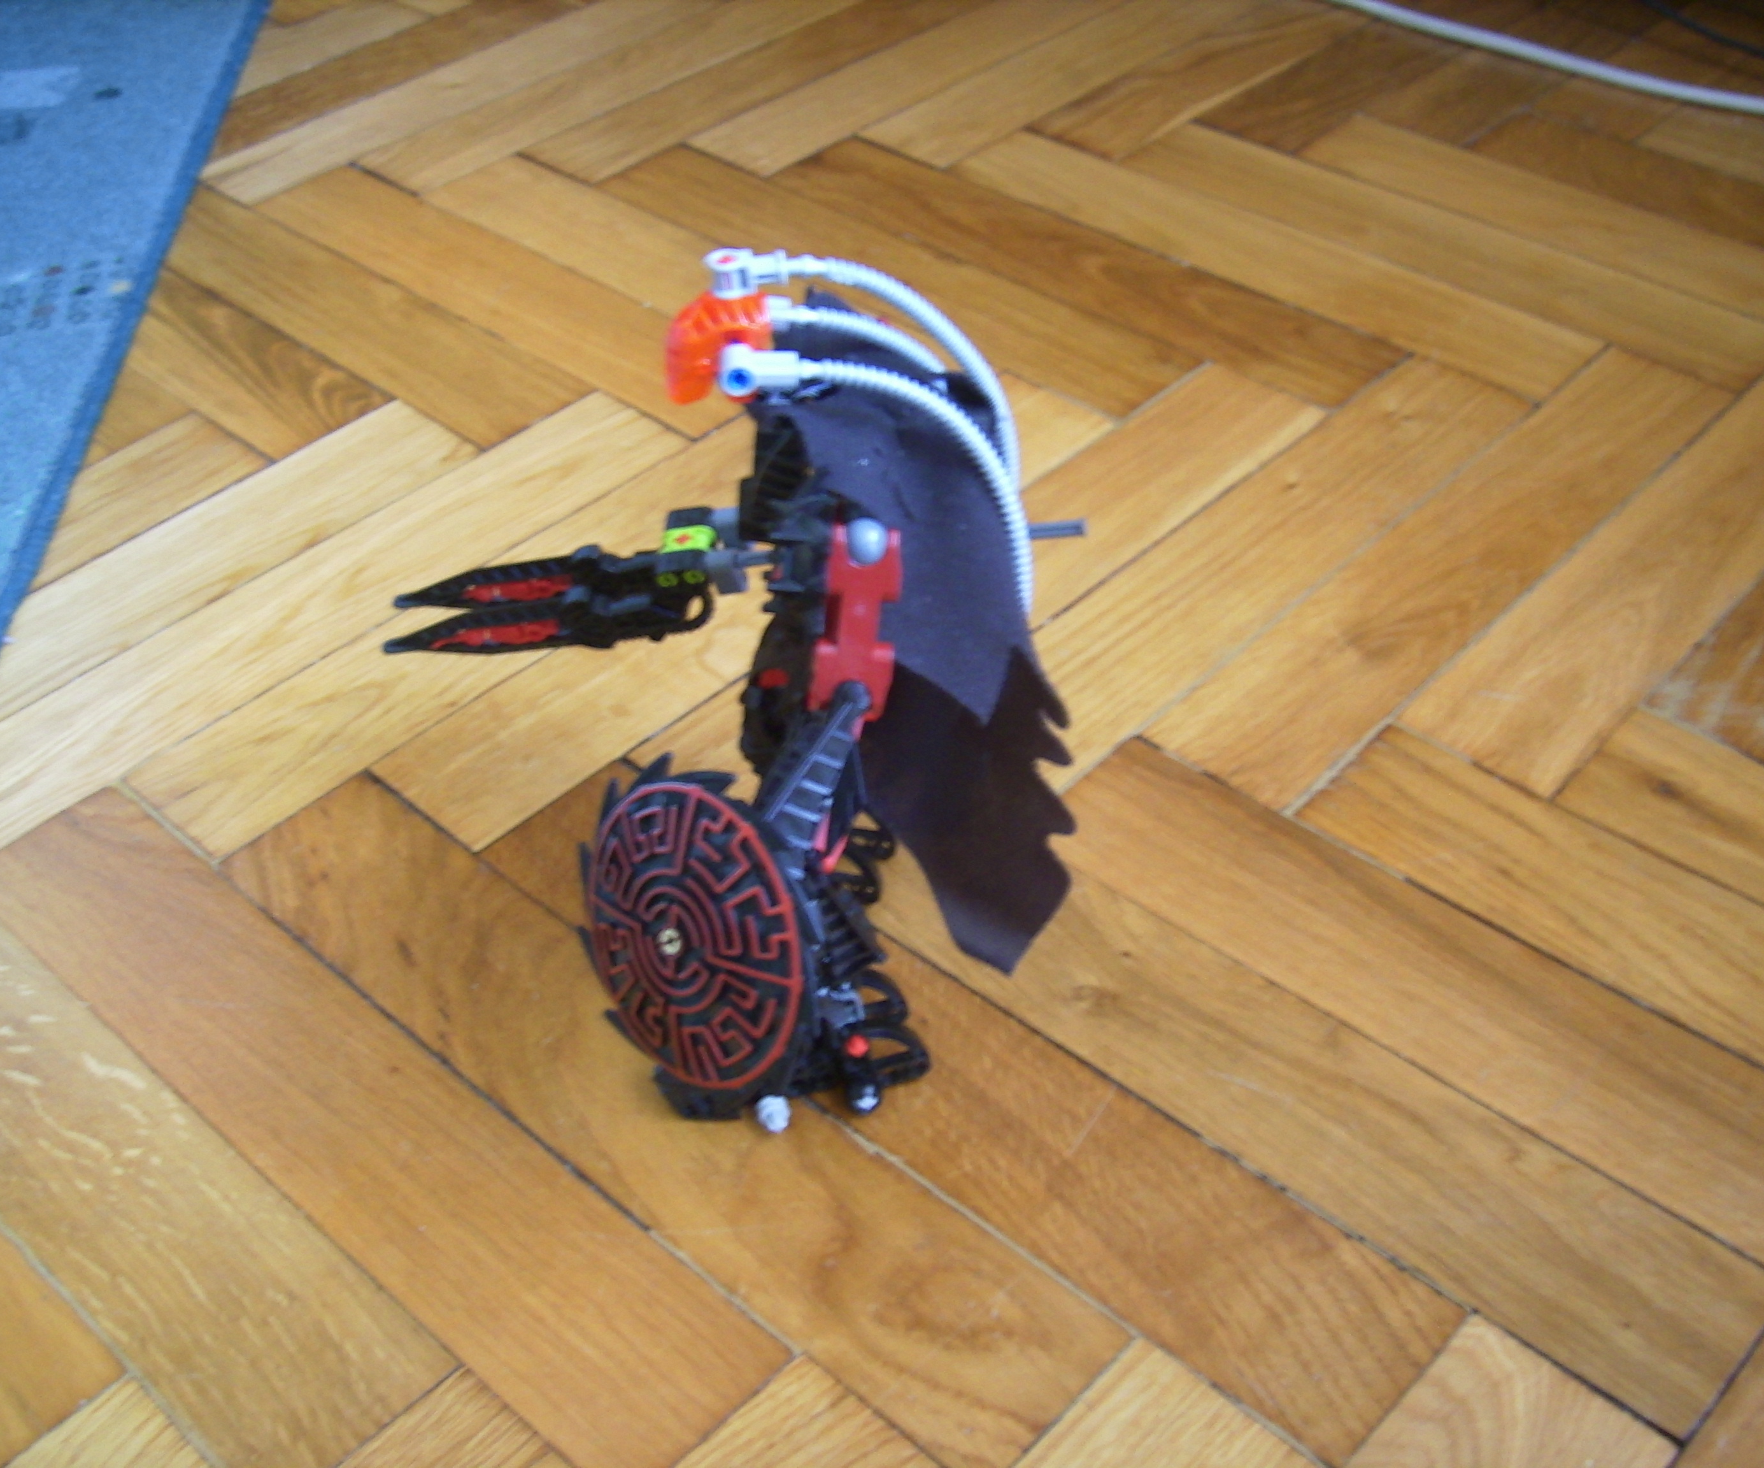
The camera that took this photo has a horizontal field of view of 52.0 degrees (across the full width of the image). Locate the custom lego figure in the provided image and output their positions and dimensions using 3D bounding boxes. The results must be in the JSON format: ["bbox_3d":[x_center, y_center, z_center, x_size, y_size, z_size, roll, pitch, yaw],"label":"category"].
[{"bbox_3d":[-0.033,-0.007,0.457,0.181,0.235,0.127,-8,44,-5],"label":"custom lego figure"}]

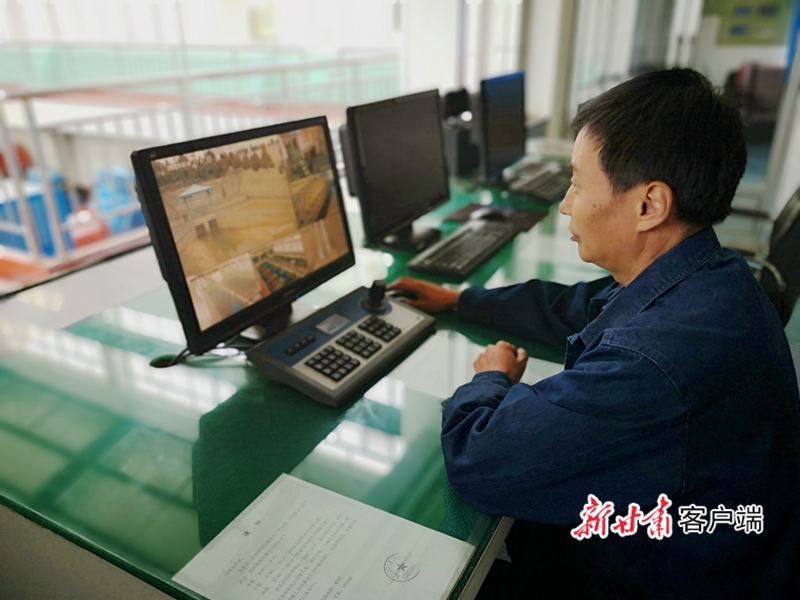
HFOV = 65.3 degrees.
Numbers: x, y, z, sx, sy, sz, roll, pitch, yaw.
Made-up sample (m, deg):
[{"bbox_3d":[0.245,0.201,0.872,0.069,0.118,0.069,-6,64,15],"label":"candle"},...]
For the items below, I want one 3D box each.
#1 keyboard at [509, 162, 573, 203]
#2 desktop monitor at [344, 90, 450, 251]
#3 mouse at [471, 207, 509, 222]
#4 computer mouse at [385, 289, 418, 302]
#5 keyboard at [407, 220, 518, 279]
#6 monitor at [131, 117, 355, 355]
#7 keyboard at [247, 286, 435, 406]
[{"bbox_3d":[0.599,-0.459,2.463,0.160,0.033,0.452,13,27,29],"label":"keyboard"},{"bbox_3d":[0.015,-0.363,1.786,0.195,0.410,0.497,11,26,26],"label":"desktop monitor"},{"bbox_3d":[0.294,-0.276,2.043,0.115,0.038,0.062,12,26,26],"label":"mouse"},{"bbox_3d":[0.019,-0.011,1.421,0.107,0.036,0.061,13,28,28],"label":"computer mouse"},{"bbox_3d":[0.197,-0.150,1.761,0.160,0.034,0.453,11,26,26],"label":"keyboard"},{"bbox_3d":[-0.254,-0.121,1.231,0.195,0.414,0.506,12,26,27],"label":"monitor"},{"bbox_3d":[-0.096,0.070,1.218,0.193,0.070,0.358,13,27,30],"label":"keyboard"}]

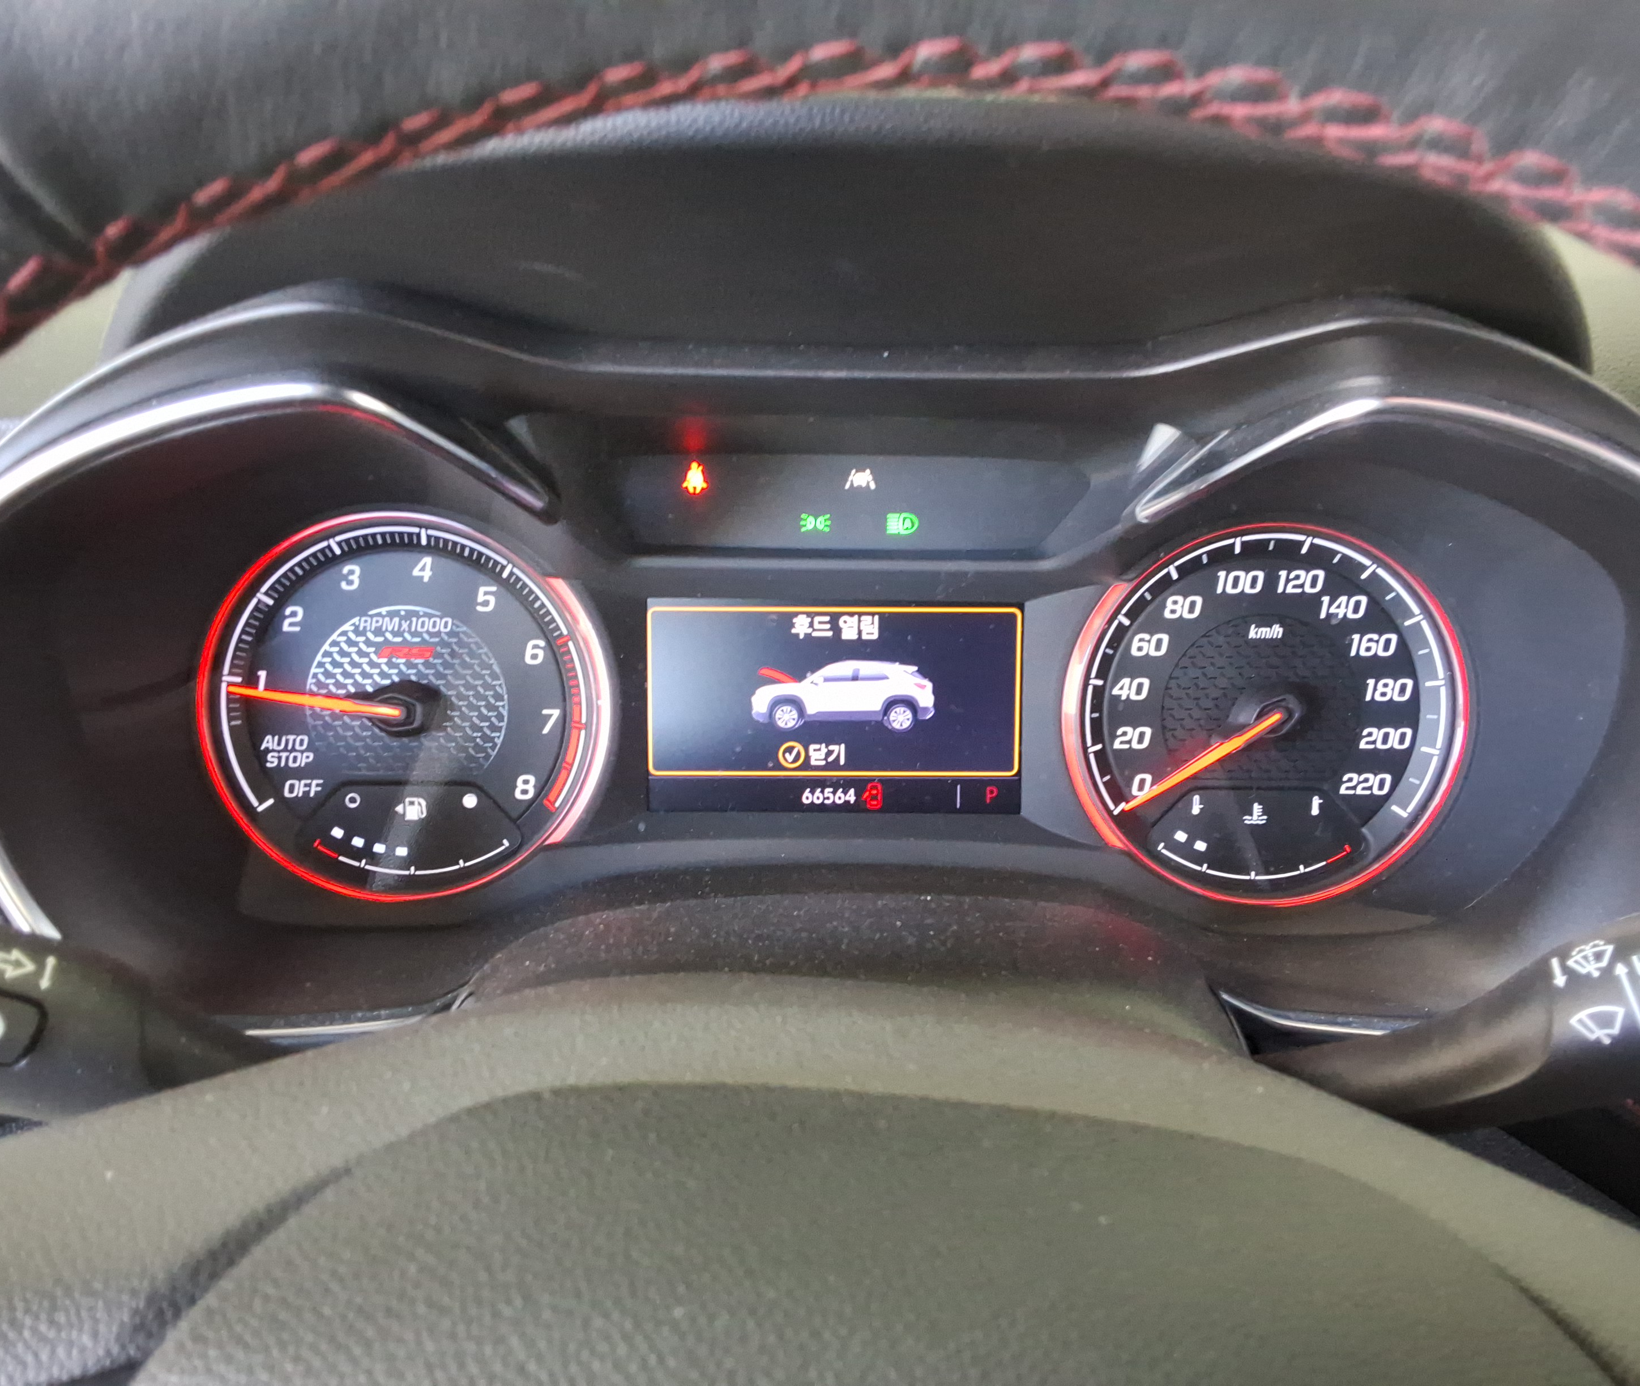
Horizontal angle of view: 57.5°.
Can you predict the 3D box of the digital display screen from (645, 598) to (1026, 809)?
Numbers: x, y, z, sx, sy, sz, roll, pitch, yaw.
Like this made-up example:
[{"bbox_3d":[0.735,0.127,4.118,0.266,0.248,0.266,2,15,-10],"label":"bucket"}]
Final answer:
[{"bbox_3d":[0.004,0.003,0.378,0.094,0.053,0.010,0,7,-1],"label":"digital display screen"}]

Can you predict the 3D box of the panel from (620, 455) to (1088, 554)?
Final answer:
[{"bbox_3d":[0.009,-0.048,0.379,0.117,0.025,0.012,0,7,-1],"label":"panel"}]

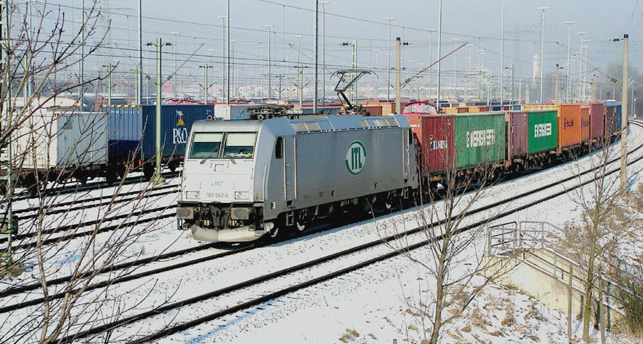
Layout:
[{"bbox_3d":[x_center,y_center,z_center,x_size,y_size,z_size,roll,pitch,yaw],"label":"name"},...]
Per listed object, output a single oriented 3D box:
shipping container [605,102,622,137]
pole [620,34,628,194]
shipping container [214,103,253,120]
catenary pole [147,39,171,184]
[{"bbox_3d":[26.886,-5.065,138.745,2.440,2.750,12.190,1,3,15],"label":"shipping container"},{"bbox_3d":[15.161,-2.893,71.444,0.340,7.900,0.340,1,3,18],"label":"pole"},{"bbox_3d":[-5.595,-3.174,98.666,2.440,2.850,12.190,1,3,13],"label":"shipping container"},{"bbox_3d":[-8.674,-3.253,76.234,1.300,7.650,0.420,1,3,13],"label":"catenary pole"}]

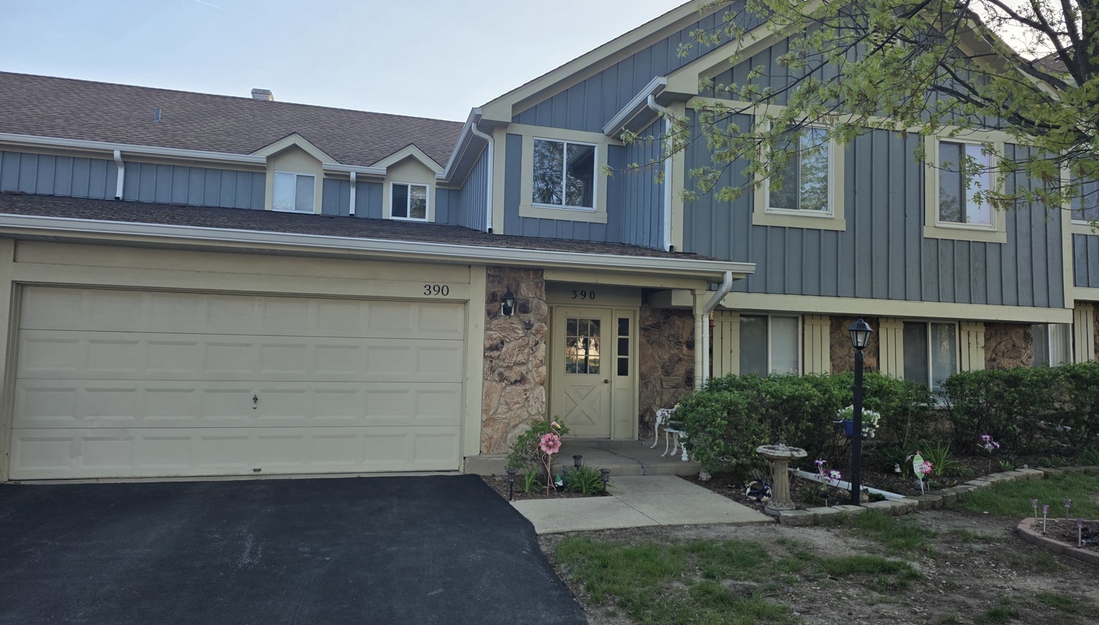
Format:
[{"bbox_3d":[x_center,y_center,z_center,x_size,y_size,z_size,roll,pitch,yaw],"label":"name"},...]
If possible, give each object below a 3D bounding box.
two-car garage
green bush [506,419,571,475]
[{"bbox_3d":[-3.405,0.826,8.460,4.830,2.100,0.080,2,-4,-14],"label":"two-car garage"},{"bbox_3d":[-0.129,1.434,7.791,0.660,0.670,0.600,2,-4,-14],"label":"green bush"}]

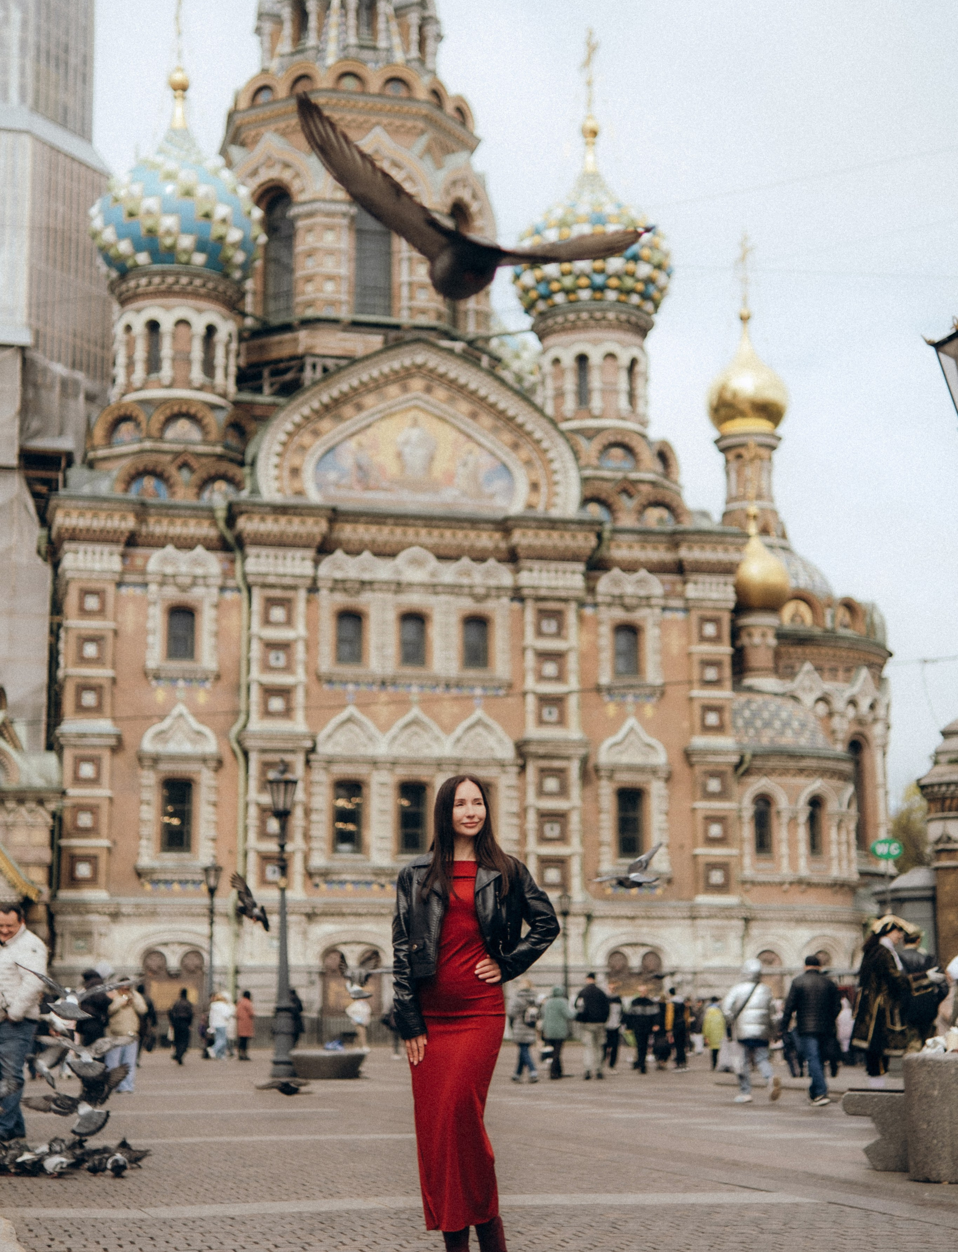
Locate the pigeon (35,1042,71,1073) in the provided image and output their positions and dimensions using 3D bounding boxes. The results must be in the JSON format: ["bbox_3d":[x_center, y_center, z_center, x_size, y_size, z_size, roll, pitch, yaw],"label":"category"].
[{"bbox_3d":[-2.702,2.754,12.600,0.250,0.220,0.270,7,-13,-33],"label":"pigeon"}]

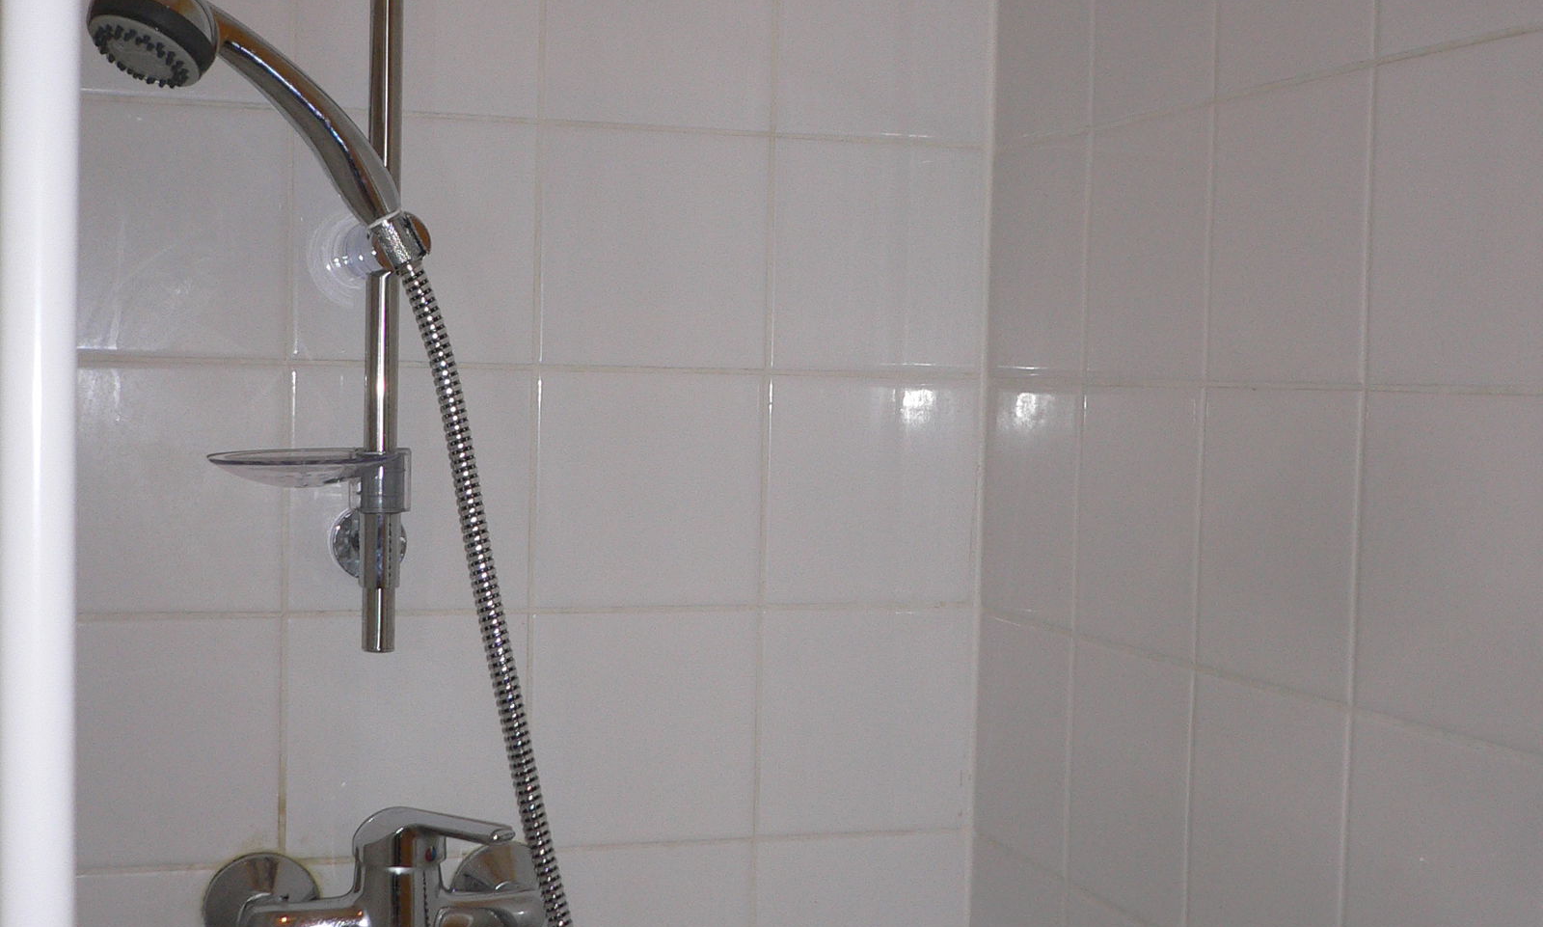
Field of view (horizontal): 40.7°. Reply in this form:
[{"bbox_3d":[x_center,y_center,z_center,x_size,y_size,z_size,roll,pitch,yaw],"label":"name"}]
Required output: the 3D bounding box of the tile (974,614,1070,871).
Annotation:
[{"bbox_3d":[0.163,0.174,1.329,0.010,0.150,0.142,1,3,-19],"label":"tile"}]

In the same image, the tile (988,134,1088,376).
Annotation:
[{"bbox_3d":[0.171,-0.129,1.315,0.010,0.150,0.142,1,3,-19],"label":"tile"}]

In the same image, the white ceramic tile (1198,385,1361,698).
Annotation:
[{"bbox_3d":[0.260,0.037,1.055,0.010,0.150,0.143,1,3,-19],"label":"white ceramic tile"}]

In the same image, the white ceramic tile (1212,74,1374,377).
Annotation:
[{"bbox_3d":[0.260,-0.114,1.035,0.010,0.148,0.141,1,3,-19],"label":"white ceramic tile"}]

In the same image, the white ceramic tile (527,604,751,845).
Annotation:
[{"bbox_3d":[-0.082,0.169,1.343,0.148,0.150,0.010,0,3,-17],"label":"white ceramic tile"}]

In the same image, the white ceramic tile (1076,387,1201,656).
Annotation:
[{"bbox_3d":[0.211,0.029,1.176,0.010,0.148,0.141,1,3,-19],"label":"white ceramic tile"}]

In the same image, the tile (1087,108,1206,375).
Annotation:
[{"bbox_3d":[0.215,-0.121,1.170,0.010,0.148,0.141,1,3,-19],"label":"tile"}]

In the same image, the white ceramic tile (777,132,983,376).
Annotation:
[{"bbox_3d":[0.068,-0.133,1.357,0.147,0.148,0.010,1,3,-19],"label":"white ceramic tile"}]

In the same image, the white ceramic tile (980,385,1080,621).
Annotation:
[{"bbox_3d":[0.168,0.023,1.333,0.010,0.150,0.144,0,3,-19],"label":"white ceramic tile"}]

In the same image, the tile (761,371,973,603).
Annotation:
[{"bbox_3d":[0.066,0.018,1.380,0.149,0.150,0.010,0,3,-17],"label":"tile"}]

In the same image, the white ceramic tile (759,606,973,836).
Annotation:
[{"bbox_3d":[0.062,0.170,1.388,0.149,0.150,0.010,0,3,-17],"label":"white ceramic tile"}]

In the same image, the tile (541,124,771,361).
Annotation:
[{"bbox_3d":[-0.073,-0.135,1.309,0.148,0.148,0.010,1,3,-19],"label":"tile"}]

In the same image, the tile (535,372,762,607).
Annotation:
[{"bbox_3d":[-0.078,0.016,1.331,0.149,0.150,0.010,1,3,-19],"label":"tile"}]

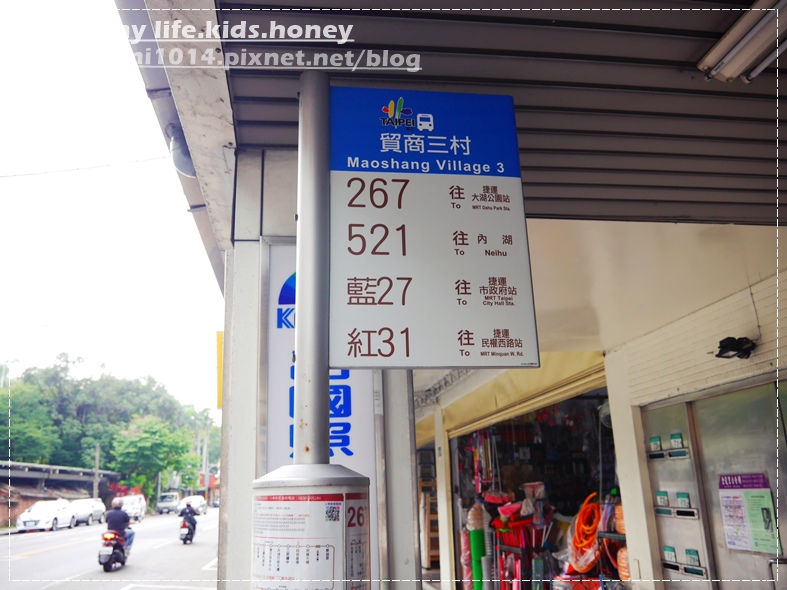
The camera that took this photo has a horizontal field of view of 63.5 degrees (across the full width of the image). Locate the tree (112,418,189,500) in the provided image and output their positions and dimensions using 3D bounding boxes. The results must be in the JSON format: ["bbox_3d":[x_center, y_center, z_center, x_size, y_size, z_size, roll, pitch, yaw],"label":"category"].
[{"bbox_3d":[-23.088,16.121,60.476,7.450,9.060,6.990,0,-17,-8],"label":"tree"}]

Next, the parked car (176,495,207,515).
[{"bbox_3d":[-18.564,19.288,58.484,1.770,1.560,4.400,-1,-17,-4],"label":"parked car"}]

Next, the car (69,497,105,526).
[{"bbox_3d":[-20.130,14.180,41.632,1.770,1.580,4.400,0,-17,-8],"label":"car"}]

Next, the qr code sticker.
[{"bbox_3d":[-0.144,0.522,1.514,0.036,0.035,0.002,7,-19,-26],"label":"qr code sticker"}]

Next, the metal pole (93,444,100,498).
[{"bbox_3d":[-22.183,13.972,47.540,0.300,5.560,0.300,0,-17,-8],"label":"metal pole"}]

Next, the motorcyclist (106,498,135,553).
[{"bbox_3d":[-6.507,5.488,15.146,0.540,1.260,0.740,0,-17,-8],"label":"motorcyclist"}]

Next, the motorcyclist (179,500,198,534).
[{"bbox_3d":[-7.197,7.848,22.488,0.600,1.100,0.720,0,-17,-8],"label":"motorcyclist"}]

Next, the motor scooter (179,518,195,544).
[{"bbox_3d":[-7.150,8.127,22.345,0.650,1.080,1.750,0,-17,-8],"label":"motor scooter"}]

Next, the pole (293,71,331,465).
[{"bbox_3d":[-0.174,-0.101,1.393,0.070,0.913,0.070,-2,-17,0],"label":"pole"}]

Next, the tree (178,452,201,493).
[{"bbox_3d":[-23.157,21.236,72.606,3.010,6.370,3.010,0,-17,-8],"label":"tree"}]

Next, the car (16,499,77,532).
[{"bbox_3d":[-19.274,12.306,35.520,1.770,1.540,4.500,0,-17,-8],"label":"car"}]

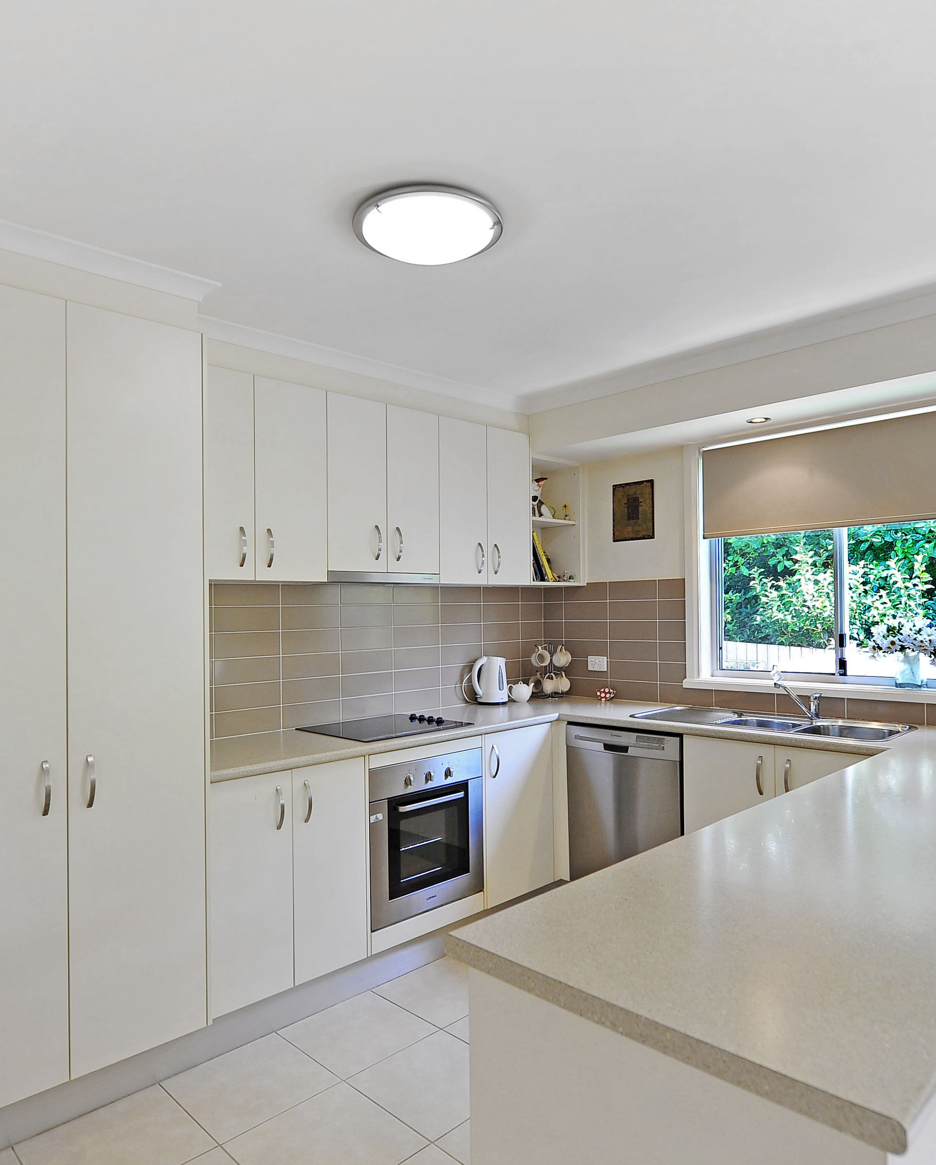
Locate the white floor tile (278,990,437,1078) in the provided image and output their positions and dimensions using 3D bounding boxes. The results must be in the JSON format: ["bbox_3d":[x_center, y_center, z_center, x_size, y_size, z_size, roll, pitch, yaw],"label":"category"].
[{"bbox_3d":[-0.370,1.524,2.629,0.399,0.010,0.398,1,-2,-45],"label":"white floor tile"}]

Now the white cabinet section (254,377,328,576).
[{"bbox_3d":[-0.789,-0.381,3.113,0.318,0.766,0.325,1,-2,-44],"label":"white cabinet section"}]

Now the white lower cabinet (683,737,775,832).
[{"bbox_3d":[1.222,0.995,3.269,0.510,0.730,0.385,1,-2,-45],"label":"white lower cabinet"}]

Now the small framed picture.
[{"bbox_3d":[0.860,-0.370,4.066,0.020,0.303,0.251,1,-2,-44],"label":"small framed picture"}]

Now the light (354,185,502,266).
[{"bbox_3d":[-0.101,-0.915,2.054,0.400,0.083,0.400,-1,-2,0],"label":"light"}]

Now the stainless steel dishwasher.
[{"bbox_3d":[0.886,1.039,3.607,0.580,0.783,0.600,1,-2,-44],"label":"stainless steel dishwasher"}]

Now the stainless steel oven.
[{"bbox_3d":[-0.332,1.013,3.291,0.591,0.601,0.570,1,-2,-44],"label":"stainless steel oven"}]

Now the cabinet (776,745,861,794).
[{"bbox_3d":[1.492,0.982,2.996,0.510,0.730,0.385,1,-2,-45],"label":"cabinet"}]

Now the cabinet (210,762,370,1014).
[{"bbox_3d":[-0.793,1.024,2.873,0.620,0.733,0.585,1,-2,-44],"label":"cabinet"}]

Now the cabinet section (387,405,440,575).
[{"bbox_3d":[-0.350,-0.398,3.544,0.303,0.723,0.325,1,-2,-44],"label":"cabinet section"}]

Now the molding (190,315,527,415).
[{"bbox_3d":[-0.331,-0.887,3.282,1.830,0.067,0.070,1,-2,-45],"label":"molding"}]

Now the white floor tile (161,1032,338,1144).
[{"bbox_3d":[-0.659,1.528,2.372,0.402,0.010,0.397,1,-2,-44],"label":"white floor tile"}]

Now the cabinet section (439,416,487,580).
[{"bbox_3d":[-0.131,-0.372,3.759,0.312,0.768,0.325,1,-2,-44],"label":"cabinet section"}]

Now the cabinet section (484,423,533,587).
[{"bbox_3d":[0.094,-0.368,3.979,0.317,0.768,0.325,1,-2,-44],"label":"cabinet section"}]

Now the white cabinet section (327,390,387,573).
[{"bbox_3d":[-0.566,-0.400,3.333,0.302,0.723,0.325,1,-2,-44],"label":"white cabinet section"}]

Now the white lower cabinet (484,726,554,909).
[{"bbox_3d":[0.039,1.032,3.685,0.457,0.733,0.580,1,-2,-44],"label":"white lower cabinet"}]

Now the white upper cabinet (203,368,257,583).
[{"bbox_3d":[-0.990,-0.377,2.845,0.296,0.750,0.310,1,-2,-45],"label":"white upper cabinet"}]

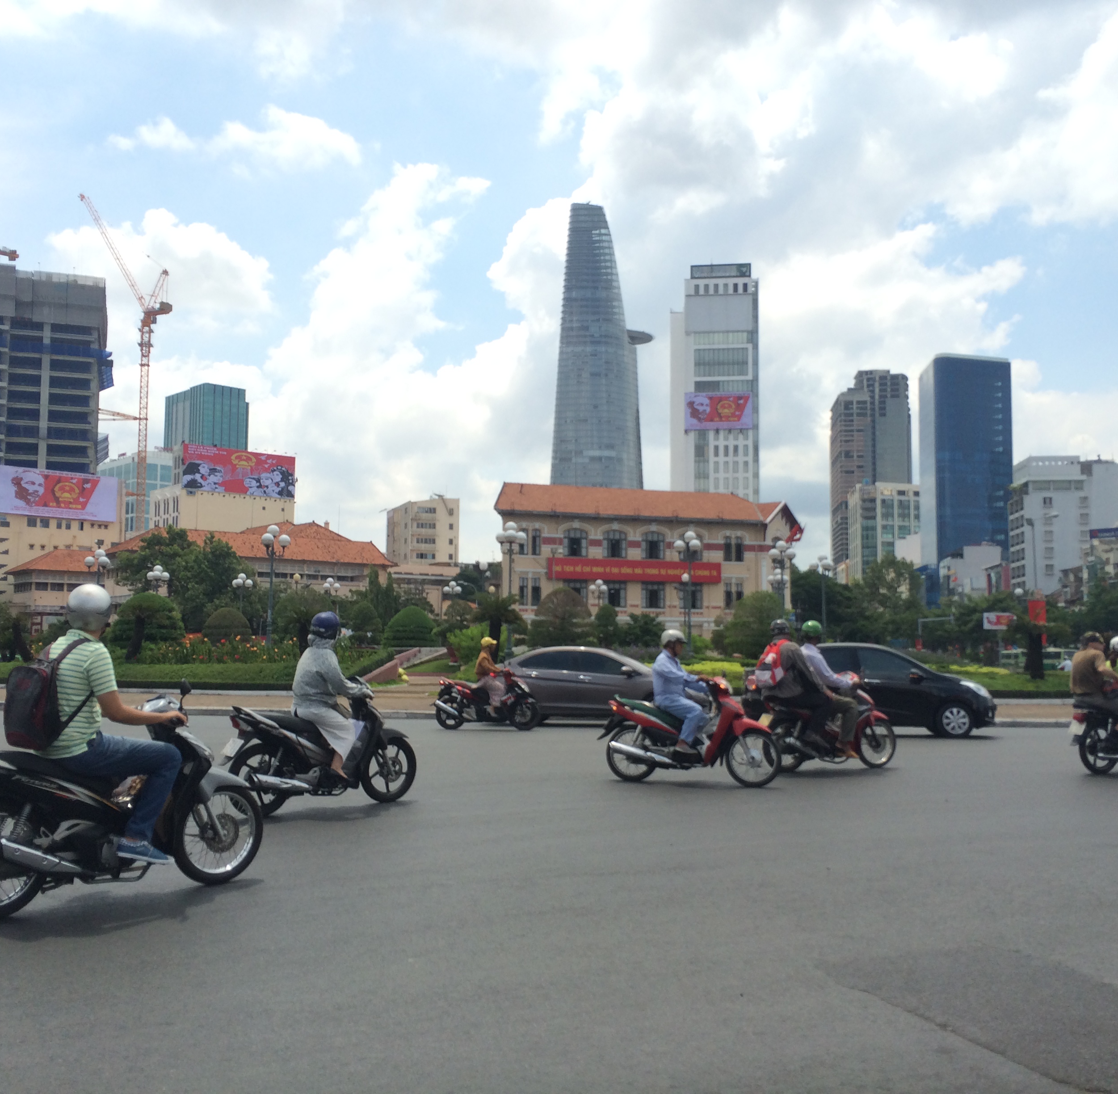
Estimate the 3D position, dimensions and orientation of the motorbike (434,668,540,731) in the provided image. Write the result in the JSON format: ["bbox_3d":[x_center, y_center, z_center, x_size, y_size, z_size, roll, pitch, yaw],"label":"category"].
[{"bbox_3d":[-1.232,2.612,21.700,1.870,1.110,0.680,0,-5,3],"label":"motorbike"}]

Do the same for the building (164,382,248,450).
[{"bbox_3d":[-221.689,-14.595,783.636,28.000,163.500,56.000,5,-7,-45],"label":"building"}]

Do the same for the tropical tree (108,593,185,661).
[{"bbox_3d":[-14.013,2.877,43.000,2.300,2.400,2.300,0,-5,0],"label":"tropical tree"}]

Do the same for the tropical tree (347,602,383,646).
[{"bbox_3d":[-7.700,3.120,49.916,1.500,1.850,1.500,0,-5,0],"label":"tropical tree"}]

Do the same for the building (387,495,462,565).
[{"bbox_3d":[-31.894,8.581,296.045,11.500,35.500,22.000,2,-5,-20],"label":"building"}]

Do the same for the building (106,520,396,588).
[{"bbox_3d":[-34.259,5.328,139.052,29.000,15.200,13.000,5,-7,-42],"label":"building"}]

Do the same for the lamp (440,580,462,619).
[{"bbox_3d":[-5.995,4.070,70.000,1.150,4.700,1.150,0,-5,0],"label":"lamp"}]

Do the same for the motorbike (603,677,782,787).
[{"bbox_3d":[1.314,1.840,12.679,1.880,1.070,0.700,-2,-5,22],"label":"motorbike"}]

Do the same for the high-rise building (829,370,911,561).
[{"bbox_3d":[207.529,-19.230,843.287,46.000,195.000,42.000,0,-5,3],"label":"high-rise building"}]

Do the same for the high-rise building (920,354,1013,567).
[{"bbox_3d":[142.047,-12.511,442.000,27.000,107.000,21.000,1,-5,-8],"label":"high-rise building"}]

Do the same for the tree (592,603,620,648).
[{"bbox_3d":[2.095,3.609,56.000,1.200,2.250,1.200,0,-5,0],"label":"tree"}]

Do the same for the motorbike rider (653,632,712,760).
[{"bbox_3d":[1.193,1.425,12.250,0.660,1.250,0.540,-2,-6,25],"label":"motorbike rider"}]

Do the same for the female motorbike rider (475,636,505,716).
[{"bbox_3d":[-1.135,2.227,21.486,0.620,1.370,0.500,0,-5,8],"label":"female motorbike rider"}]

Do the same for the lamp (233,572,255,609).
[{"bbox_3d":[-16.730,3.715,67.000,1.150,4.750,1.150,0,-5,0],"label":"lamp"}]

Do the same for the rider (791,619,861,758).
[{"bbox_3d":[3.050,1.652,14.550,0.760,1.580,0.540,3,-6,-30],"label":"rider"}]

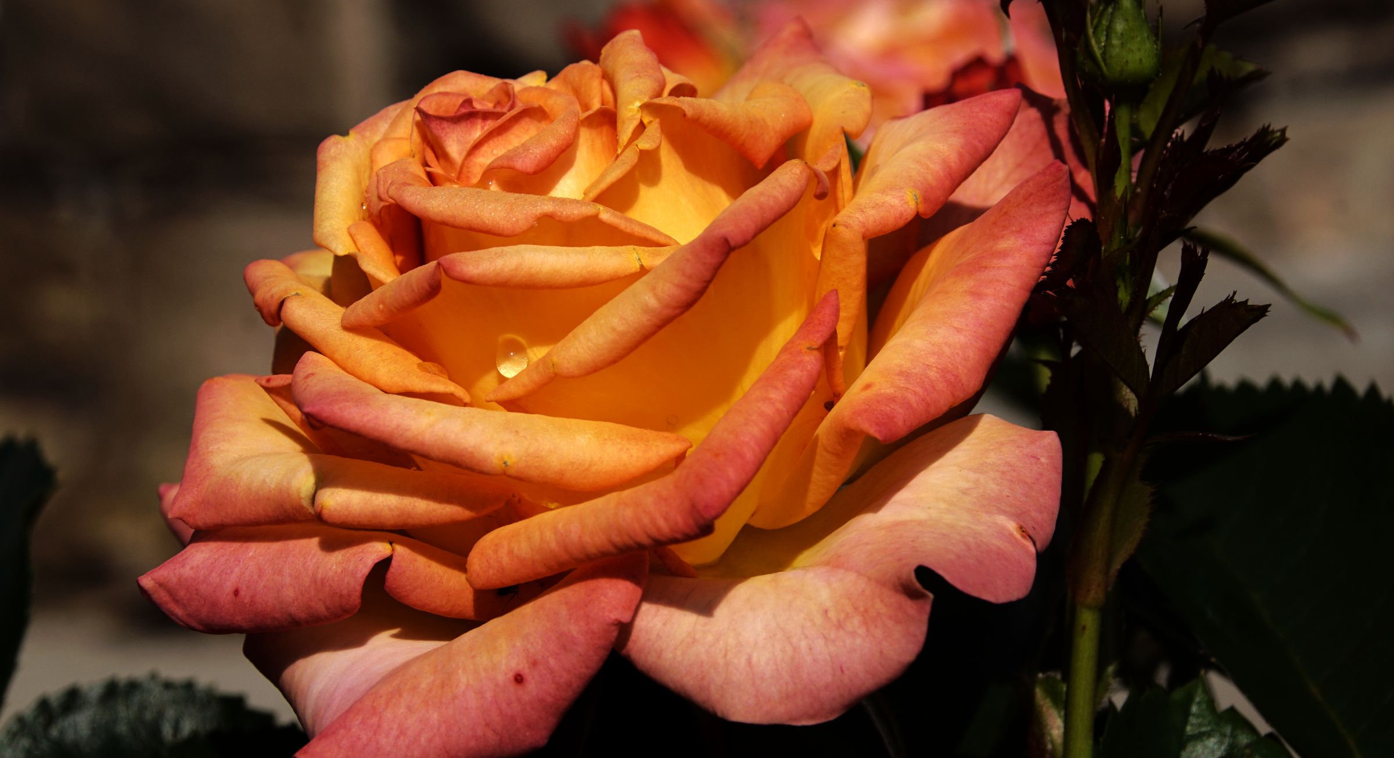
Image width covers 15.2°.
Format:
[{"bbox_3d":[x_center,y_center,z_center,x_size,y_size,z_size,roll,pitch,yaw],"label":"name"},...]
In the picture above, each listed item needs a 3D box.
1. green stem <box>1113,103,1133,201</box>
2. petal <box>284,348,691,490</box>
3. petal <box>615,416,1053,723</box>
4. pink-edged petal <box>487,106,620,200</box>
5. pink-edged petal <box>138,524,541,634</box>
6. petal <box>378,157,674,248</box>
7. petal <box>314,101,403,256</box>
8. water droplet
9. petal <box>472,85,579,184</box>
[{"bbox_3d":[0.051,-0.027,0.625,0.003,0.012,0.002,0,12,0],"label":"green stem"},{"bbox_3d":[-0.023,0.005,0.586,0.043,0.013,0.014,2,12,10],"label":"petal"},{"bbox_3d":[0.016,0.021,0.592,0.041,0.027,0.032,-4,13,-20],"label":"petal"},{"bbox_3d":[-0.017,-0.026,0.611,0.013,0.009,0.010,-3,12,-15],"label":"pink-edged petal"},{"bbox_3d":[-0.041,0.023,0.594,0.043,0.008,0.018,3,12,15],"label":"pink-edged petal"},{"bbox_3d":[-0.020,-0.020,0.604,0.033,0.009,0.012,1,12,5],"label":"petal"},{"bbox_3d":[-0.040,-0.023,0.625,0.008,0.018,0.007,-12,17,-44],"label":"petal"},{"bbox_3d":[-0.021,-0.003,0.597,0.004,0.005,0.003,0,12,0],"label":"water droplet"},{"bbox_3d":[-0.020,-0.028,0.614,0.010,0.010,0.010,-3,12,-15],"label":"petal"}]

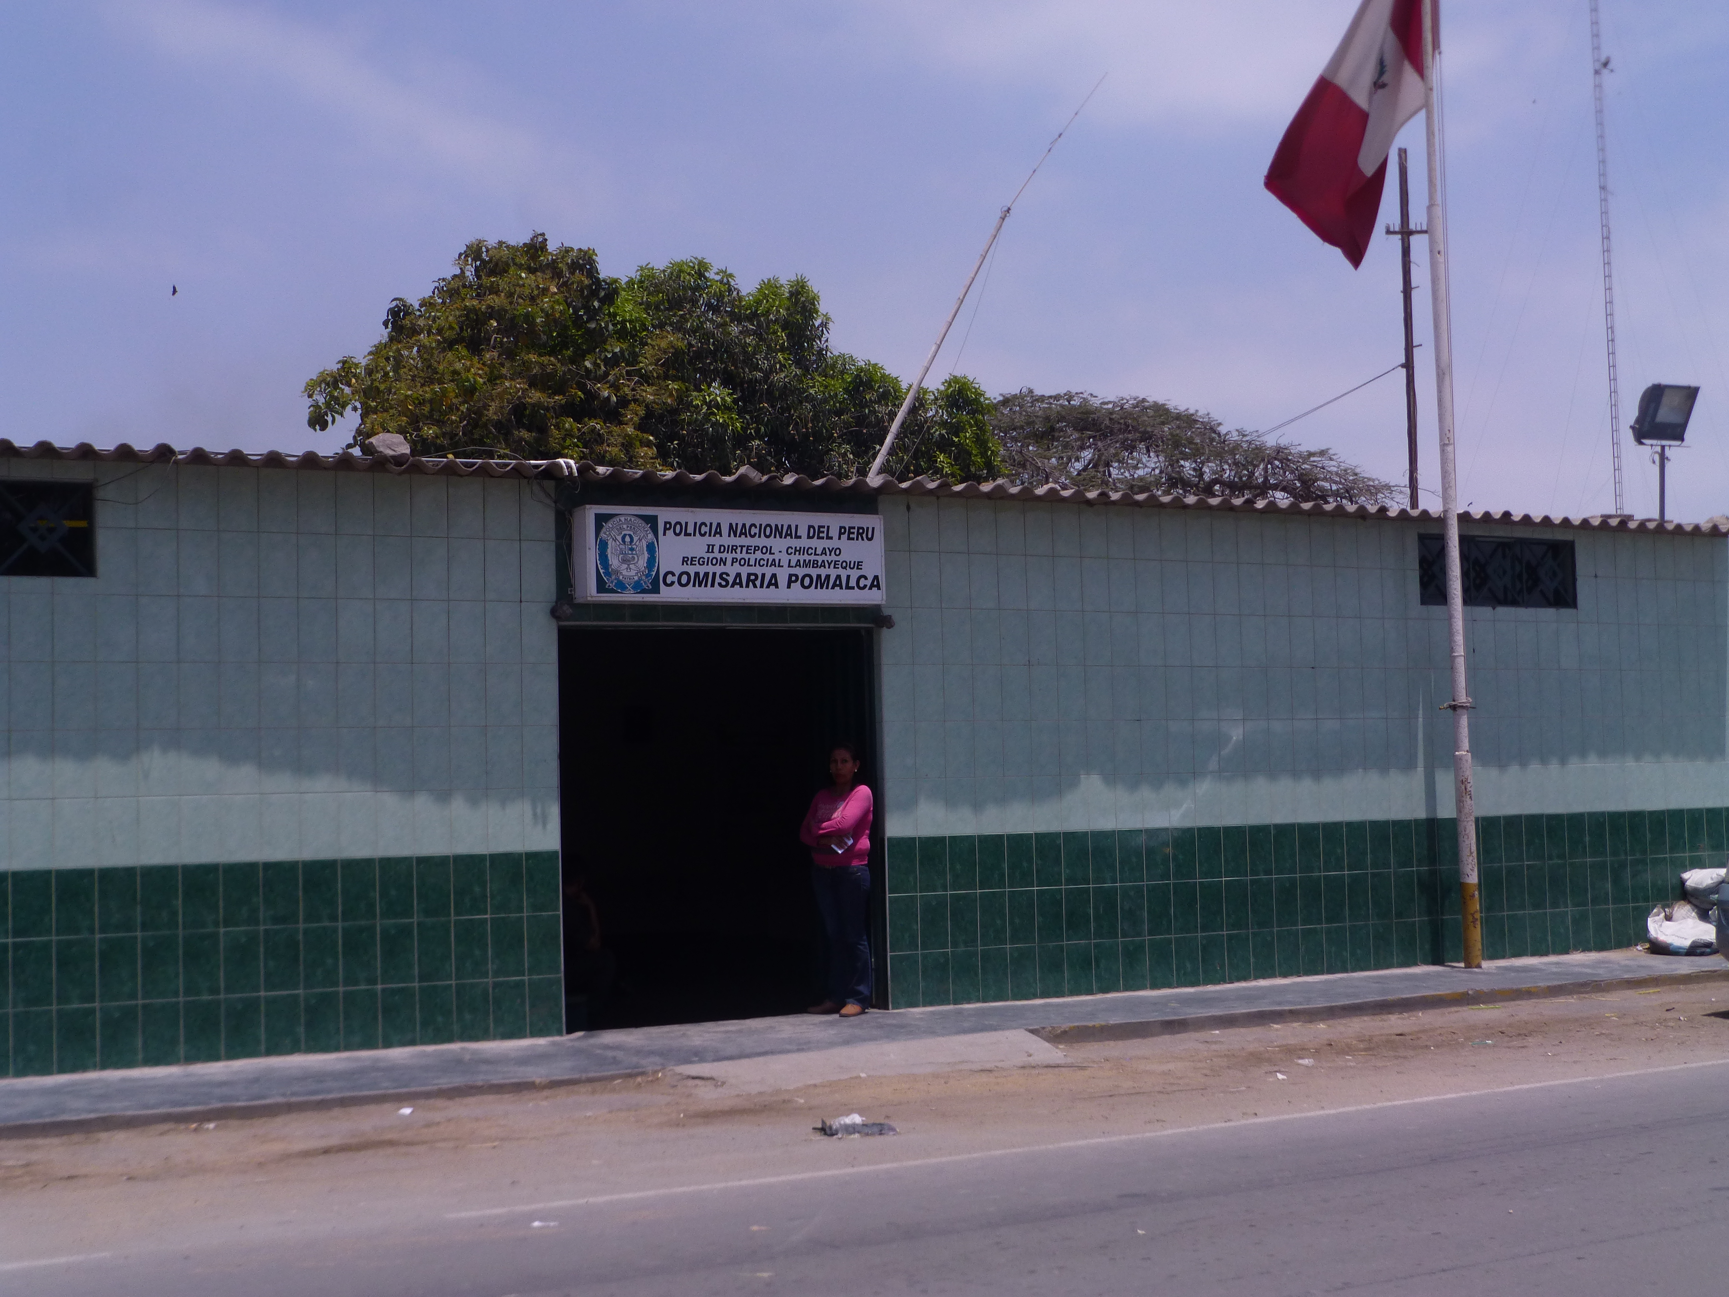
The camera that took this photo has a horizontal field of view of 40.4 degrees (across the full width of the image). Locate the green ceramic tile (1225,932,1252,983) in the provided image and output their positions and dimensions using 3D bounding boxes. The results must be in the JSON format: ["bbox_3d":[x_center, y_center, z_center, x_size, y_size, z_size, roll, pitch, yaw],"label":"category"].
[{"bbox_3d":[2.320,1.917,14.578,0.198,0.306,0.010,1,-4,-30],"label":"green ceramic tile"}]

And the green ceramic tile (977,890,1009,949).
[{"bbox_3d":[0.761,1.598,13.861,0.201,0.332,0.009,1,-4,-30],"label":"green ceramic tile"}]

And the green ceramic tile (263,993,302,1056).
[{"bbox_3d":[-2.950,1.903,11.894,0.202,0.328,0.010,1,-4,-30],"label":"green ceramic tile"}]

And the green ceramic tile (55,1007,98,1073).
[{"bbox_3d":[-3.622,1.797,10.792,0.189,0.298,0.010,1,-4,-29],"label":"green ceramic tile"}]

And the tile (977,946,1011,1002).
[{"bbox_3d":[0.763,1.912,13.814,0.202,0.328,0.010,1,-4,-31],"label":"tile"}]

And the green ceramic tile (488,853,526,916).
[{"bbox_3d":[-1.902,1.256,12.488,0.198,0.330,0.010,0,-4,-29],"label":"green ceramic tile"}]

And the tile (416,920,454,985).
[{"bbox_3d":[-2.224,1.567,12.150,0.200,0.330,0.010,1,-4,-30],"label":"tile"}]

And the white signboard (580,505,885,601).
[{"bbox_3d":[-0.732,-0.502,13.055,1.820,0.507,0.197,0,-4,-29],"label":"white signboard"}]

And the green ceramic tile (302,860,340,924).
[{"bbox_3d":[-2.725,1.221,11.761,0.198,0.326,0.010,1,-4,-30],"label":"green ceramic tile"}]

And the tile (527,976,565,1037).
[{"bbox_3d":[-1.719,1.916,12.586,0.201,0.324,0.009,1,-4,-30],"label":"tile"}]

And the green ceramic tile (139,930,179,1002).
[{"bbox_3d":[-3.491,1.575,11.623,0.202,0.328,0.010,1,-4,-30],"label":"green ceramic tile"}]

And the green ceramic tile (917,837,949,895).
[{"bbox_3d":[0.395,1.254,13.533,0.198,0.326,0.010,1,-4,-30],"label":"green ceramic tile"}]

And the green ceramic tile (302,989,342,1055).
[{"bbox_3d":[-2.763,1.899,11.963,0.198,0.308,0.010,0,-4,-29],"label":"green ceramic tile"}]

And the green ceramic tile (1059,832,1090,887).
[{"bbox_3d":[1.290,1.280,14.262,0.198,0.330,0.010,0,-4,-29],"label":"green ceramic tile"}]

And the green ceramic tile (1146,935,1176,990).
[{"bbox_3d":[1.826,1.934,14.456,0.202,0.328,0.010,1,-4,-31],"label":"green ceramic tile"}]

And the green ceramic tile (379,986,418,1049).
[{"bbox_3d":[-2.389,1.891,12.031,0.200,0.318,0.010,1,-4,-30],"label":"green ceramic tile"}]

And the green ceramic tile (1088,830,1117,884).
[{"bbox_3d":[1.390,1.214,13.599,0.192,0.314,0.010,1,-4,-31],"label":"green ceramic tile"}]

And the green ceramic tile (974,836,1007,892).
[{"bbox_3d":[0.732,1.260,13.724,0.198,0.326,0.010,1,-4,-30],"label":"green ceramic tile"}]

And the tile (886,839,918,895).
[{"bbox_3d":[0.214,1.200,12.889,0.192,0.314,0.010,1,-4,-31],"label":"tile"}]

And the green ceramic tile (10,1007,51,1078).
[{"bbox_3d":[-3.995,1.890,11.259,0.201,0.317,0.009,1,-4,-30],"label":"green ceramic tile"}]

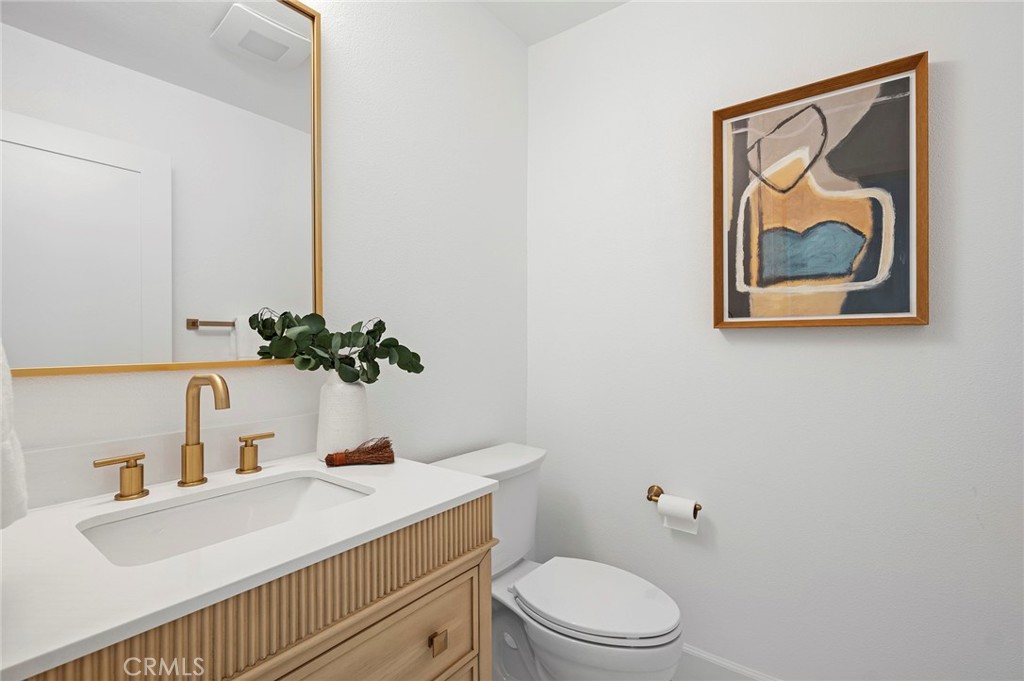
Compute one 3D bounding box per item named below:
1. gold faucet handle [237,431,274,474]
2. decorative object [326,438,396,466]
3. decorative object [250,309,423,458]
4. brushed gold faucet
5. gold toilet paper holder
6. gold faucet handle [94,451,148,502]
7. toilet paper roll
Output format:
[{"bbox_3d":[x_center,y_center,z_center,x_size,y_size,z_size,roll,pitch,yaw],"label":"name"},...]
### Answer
[{"bbox_3d":[-0.574,0.253,1.023,0.050,0.074,0.082,0,0,37],"label":"gold faucet handle"},{"bbox_3d":[-0.351,0.260,1.075,0.160,0.060,0.052,0,0,-12],"label":"decorative object"},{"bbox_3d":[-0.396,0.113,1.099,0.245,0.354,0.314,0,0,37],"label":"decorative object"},{"bbox_3d":[-0.595,0.179,0.884,0.185,0.220,0.050,0,0,37],"label":"brushed gold faucet"},{"bbox_3d":[0.548,0.543,1.552,0.198,0.060,0.076,0,0,37],"label":"gold toilet paper holder"},{"bbox_3d":[-0.717,0.252,0.836,0.050,0.074,0.080,0,0,37],"label":"gold faucet handle"},{"bbox_3d":[0.556,0.586,1.514,0.109,0.119,0.070,0,0,37],"label":"toilet paper roll"}]

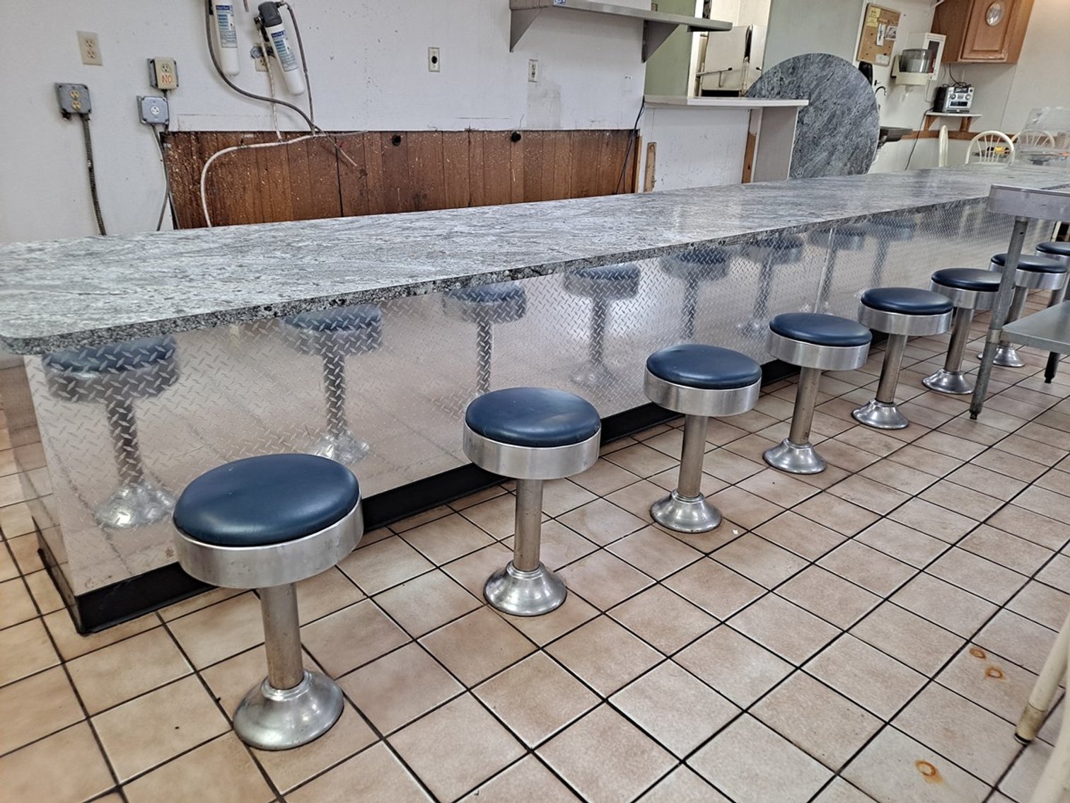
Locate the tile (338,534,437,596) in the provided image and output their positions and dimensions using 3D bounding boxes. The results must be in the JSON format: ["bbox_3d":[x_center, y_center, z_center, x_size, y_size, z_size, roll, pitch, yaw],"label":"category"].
[{"bbox_3d":[-0.400,0.434,2.050,0.199,0.009,0.199,-16,28,-38],"label":"tile"}]

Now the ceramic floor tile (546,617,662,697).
[{"bbox_3d":[0.162,0.593,1.800,0.201,0.010,0.201,-16,29,-38],"label":"ceramic floor tile"}]

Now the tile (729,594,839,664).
[{"bbox_3d":[0.609,0.556,1.889,0.200,0.010,0.200,-16,29,-39],"label":"tile"}]

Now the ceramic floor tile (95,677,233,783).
[{"bbox_3d":[-0.738,0.642,1.527,0.200,0.010,0.200,-16,29,-39],"label":"ceramic floor tile"}]

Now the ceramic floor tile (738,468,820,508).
[{"bbox_3d":[0.819,0.295,2.603,0.204,0.010,0.204,-16,29,-38],"label":"ceramic floor tile"}]

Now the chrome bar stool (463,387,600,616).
[{"bbox_3d":[-0.014,0.247,1.868,0.320,0.503,0.320,2,22,-1],"label":"chrome bar stool"}]

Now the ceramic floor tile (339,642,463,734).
[{"bbox_3d":[-0.294,0.624,1.690,0.204,0.010,0.204,-16,29,-38],"label":"ceramic floor tile"}]

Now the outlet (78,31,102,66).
[{"bbox_3d":[-1.719,-1.363,2.986,0.070,0.114,0.010,-16,29,-39],"label":"outlet"}]

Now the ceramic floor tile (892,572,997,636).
[{"bbox_3d":[1.047,0.522,1.979,0.197,0.010,0.197,-16,28,-38],"label":"ceramic floor tile"}]

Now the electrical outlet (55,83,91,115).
[{"bbox_3d":[-1.788,-1.173,2.995,0.102,0.102,0.050,-16,29,-38],"label":"electrical outlet"}]

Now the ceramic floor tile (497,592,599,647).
[{"bbox_3d":[0.024,0.512,1.895,0.199,0.009,0.199,-16,28,-38],"label":"ceramic floor tile"}]

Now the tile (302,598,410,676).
[{"bbox_3d":[-0.421,0.548,1.794,0.200,0.010,0.200,-16,29,-39],"label":"tile"}]

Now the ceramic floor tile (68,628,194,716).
[{"bbox_3d":[-0.870,0.576,1.662,0.197,0.010,0.197,-16,28,-38],"label":"ceramic floor tile"}]

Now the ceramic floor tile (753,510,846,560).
[{"bbox_3d":[0.798,0.406,2.319,0.201,0.010,0.201,-16,29,-38],"label":"ceramic floor tile"}]

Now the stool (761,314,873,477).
[{"bbox_3d":[0.951,-0.026,2.694,0.326,0.524,0.326,-16,29,-38],"label":"stool"}]

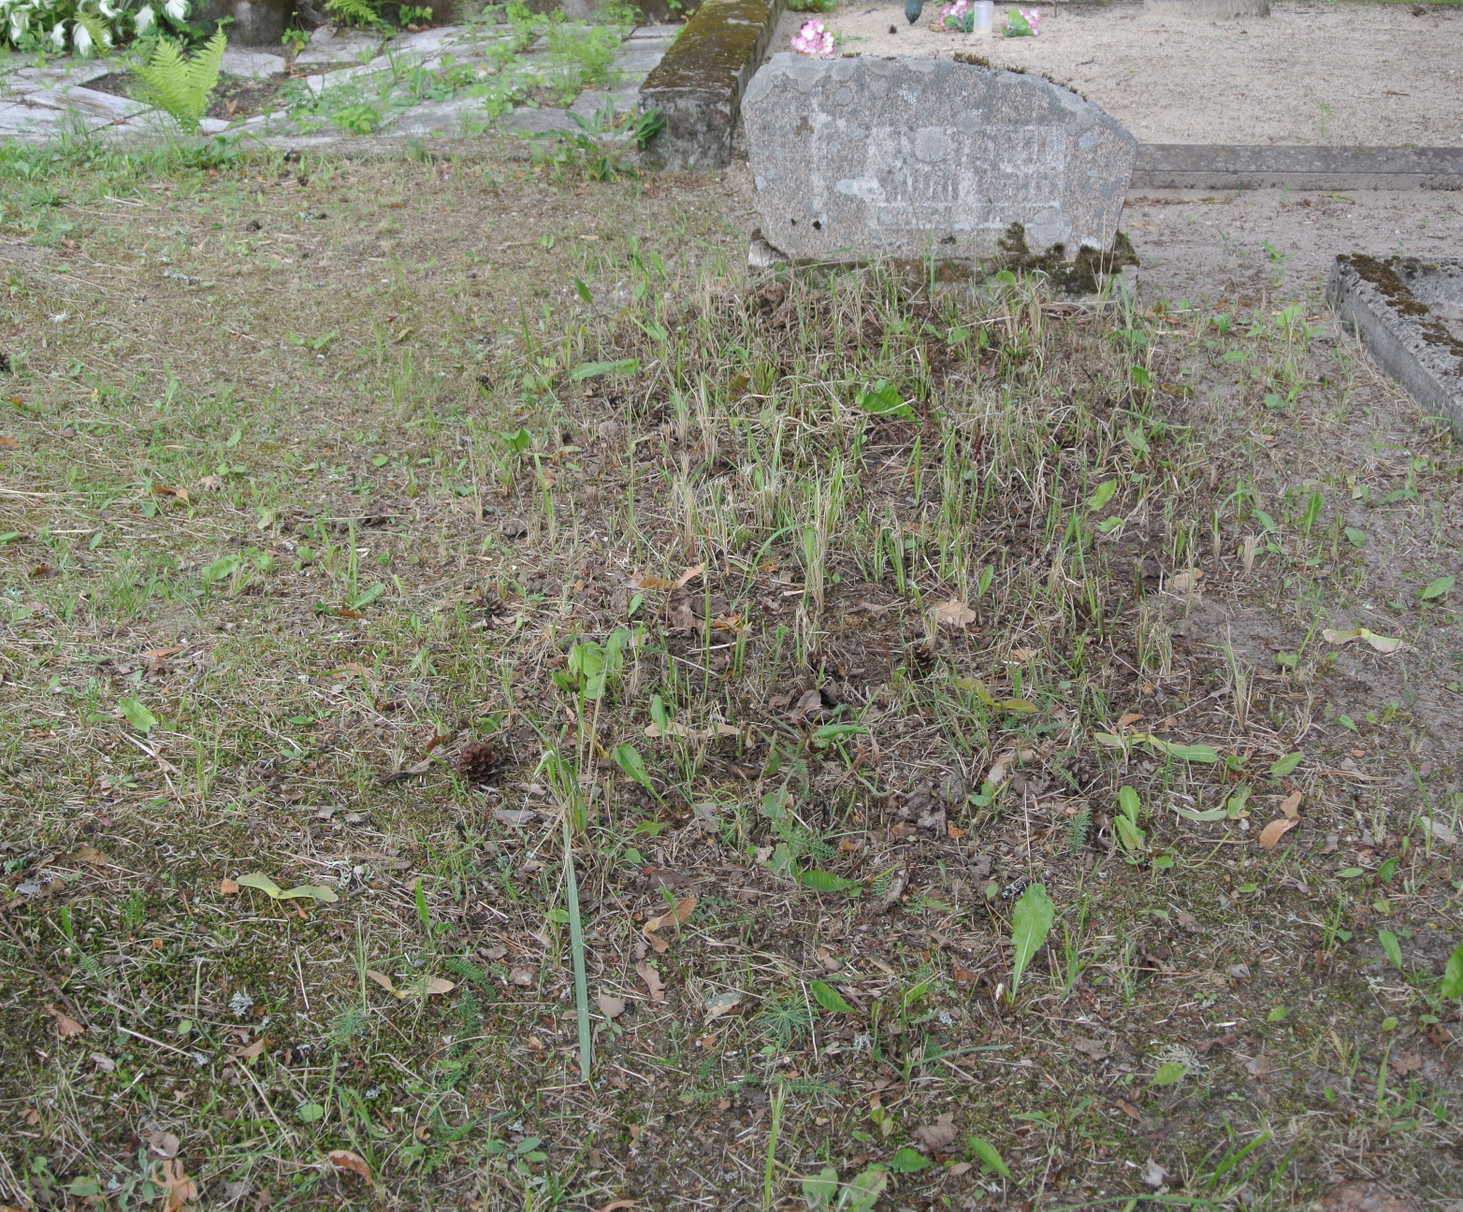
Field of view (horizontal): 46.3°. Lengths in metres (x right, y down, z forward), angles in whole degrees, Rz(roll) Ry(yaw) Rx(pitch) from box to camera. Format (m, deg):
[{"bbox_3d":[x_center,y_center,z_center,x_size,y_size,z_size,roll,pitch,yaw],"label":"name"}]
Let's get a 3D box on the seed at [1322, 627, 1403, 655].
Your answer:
[{"bbox_3d":[0.811,0.044,2.200,0.105,0.016,0.038,6,28,11],"label":"seed"}]

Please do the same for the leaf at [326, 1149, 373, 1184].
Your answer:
[{"bbox_3d":[-0.311,0.456,1.393,0.044,0.018,0.024,16,31,28],"label":"leaf"}]

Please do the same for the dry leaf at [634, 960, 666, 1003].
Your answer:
[{"bbox_3d":[-0.076,0.352,1.603,0.024,0.012,0.056,-11,29,-21],"label":"dry leaf"}]

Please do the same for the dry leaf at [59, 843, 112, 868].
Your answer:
[{"bbox_3d":[-0.606,0.234,1.605,0.044,0.012,0.024,0,27,0],"label":"dry leaf"}]

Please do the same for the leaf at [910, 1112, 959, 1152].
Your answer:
[{"bbox_3d":[0.153,0.396,1.290,0.034,0.013,0.030,0,27,0],"label":"leaf"}]

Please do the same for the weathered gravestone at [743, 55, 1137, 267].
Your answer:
[{"bbox_3d":[0.376,-0.821,3.129,0.700,0.355,0.110,0,27,0],"label":"weathered gravestone"}]

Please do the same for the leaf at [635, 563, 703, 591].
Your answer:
[{"bbox_3d":[-0.074,-0.035,2.047,0.079,0.018,0.030,0,27,0],"label":"leaf"}]

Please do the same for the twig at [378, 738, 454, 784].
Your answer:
[{"bbox_3d":[-0.352,0.172,1.914,0.093,0.028,0.035,-20,33,-33],"label":"twig"}]

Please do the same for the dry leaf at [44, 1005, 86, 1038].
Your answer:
[{"bbox_3d":[-0.546,0.341,1.403,0.038,0.011,0.020,25,36,39],"label":"dry leaf"}]

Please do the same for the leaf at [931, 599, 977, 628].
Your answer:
[{"bbox_3d":[0.271,0.009,2.090,0.060,0.018,0.042,0,27,0],"label":"leaf"}]

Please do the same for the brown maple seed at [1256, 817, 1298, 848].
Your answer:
[{"bbox_3d":[0.471,0.195,1.475,0.018,0.010,0.050,23,35,36],"label":"brown maple seed"}]

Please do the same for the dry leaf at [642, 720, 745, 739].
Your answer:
[{"bbox_3d":[-0.040,0.128,1.763,0.100,0.014,0.022,0,27,0],"label":"dry leaf"}]

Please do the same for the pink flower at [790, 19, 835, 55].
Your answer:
[{"bbox_3d":[0.229,-1.601,4.822,0.120,0.090,0.100,0,27,0],"label":"pink flower"}]

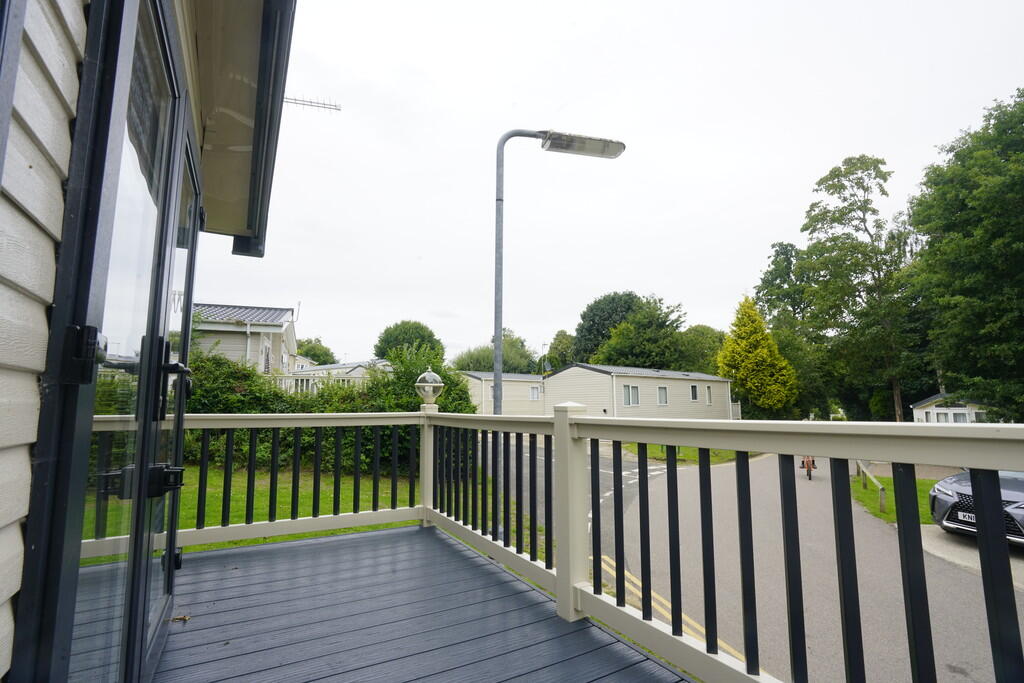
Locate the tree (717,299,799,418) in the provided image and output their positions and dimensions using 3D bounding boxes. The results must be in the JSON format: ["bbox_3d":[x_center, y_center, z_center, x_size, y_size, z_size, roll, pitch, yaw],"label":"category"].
[{"bbox_3d":[13.360,1.330,26.367,4.000,7.600,4.000,-4,-9,27],"label":"tree"}]

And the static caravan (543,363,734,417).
[{"bbox_3d":[6.378,2.898,22.846,9.200,3.130,3.850,6,-10,-37],"label":"static caravan"}]

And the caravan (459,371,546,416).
[{"bbox_3d":[0.946,3.540,28.612,9.200,3.140,3.850,6,-10,-37],"label":"caravan"}]

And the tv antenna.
[{"bbox_3d":[-2.560,-2.916,5.916,0.950,0.220,0.120,2,-8,-13],"label":"tv antenna"}]

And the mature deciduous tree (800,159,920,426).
[{"bbox_3d":[18.093,-2.283,25.050,6.200,15.800,6.200,-6,-10,36],"label":"mature deciduous tree"}]

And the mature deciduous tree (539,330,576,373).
[{"bbox_3d":[4.800,3.283,48.004,5.500,9.070,5.500,-1,-8,6],"label":"mature deciduous tree"}]

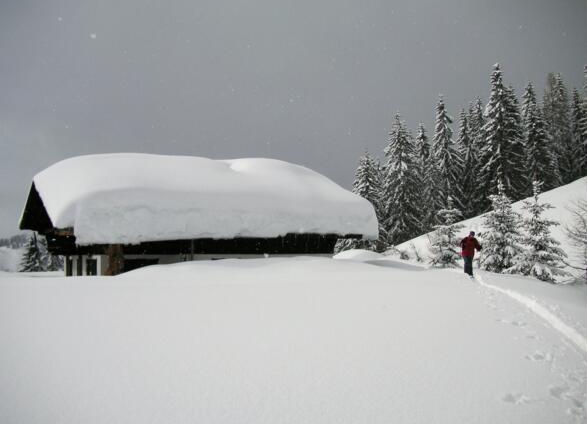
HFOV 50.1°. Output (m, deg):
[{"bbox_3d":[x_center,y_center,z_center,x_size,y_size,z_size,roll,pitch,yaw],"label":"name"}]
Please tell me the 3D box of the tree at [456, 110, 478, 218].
[{"bbox_3d":[17.926,-4.507,65.000,2.800,12.020,2.800,0,-2,0],"label":"tree"}]

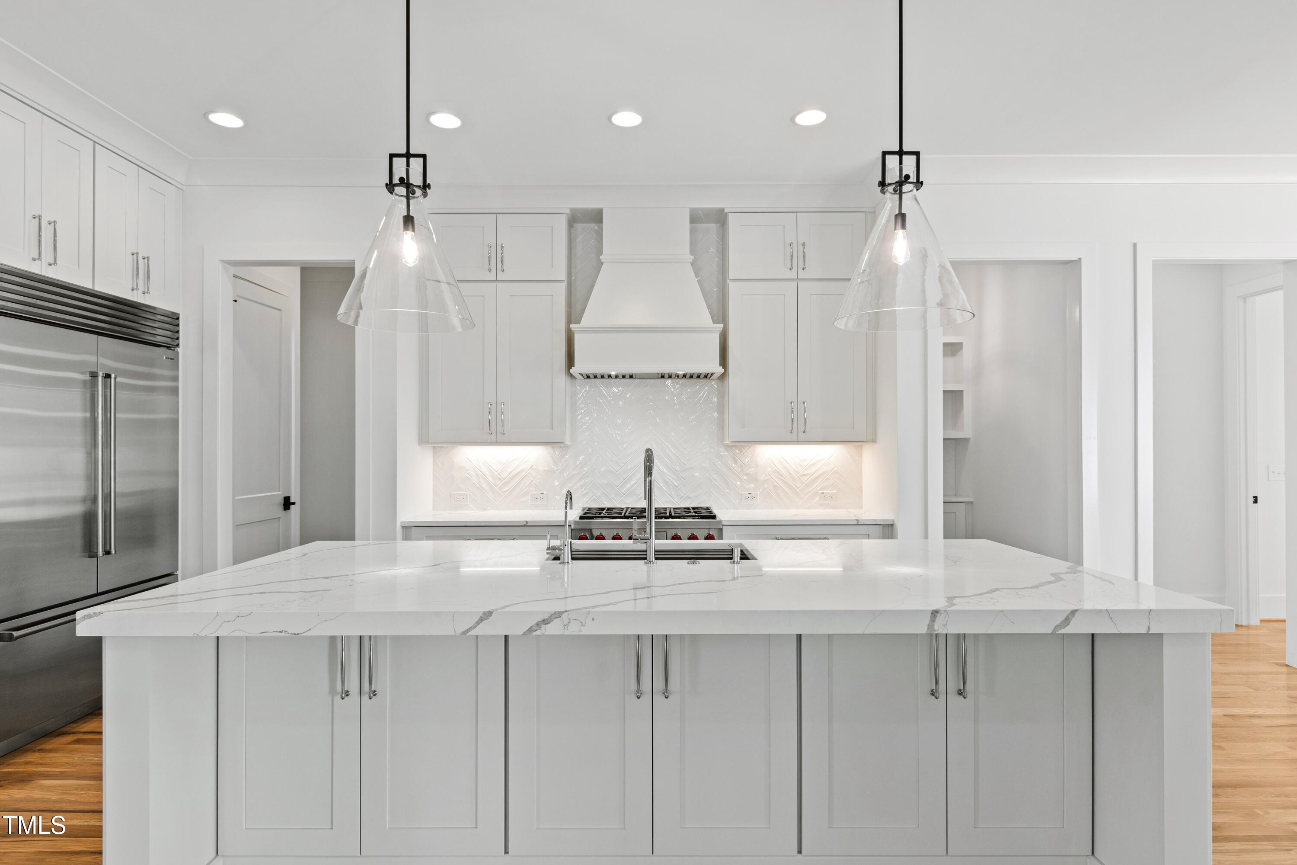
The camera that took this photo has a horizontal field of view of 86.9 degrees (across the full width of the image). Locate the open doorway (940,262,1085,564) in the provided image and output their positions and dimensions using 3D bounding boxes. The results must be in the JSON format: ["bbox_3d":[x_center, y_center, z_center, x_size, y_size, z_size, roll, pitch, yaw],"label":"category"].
[{"bbox_3d":[2.180,0.201,4.174,0.832,2.468,0.140,0,-1,0],"label":"open doorway"}]

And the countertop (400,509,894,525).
[{"bbox_3d":[-0.005,0.559,4.492,3.018,0.032,0.640,0,-1,0],"label":"countertop"}]

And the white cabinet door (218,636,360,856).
[{"bbox_3d":[-1.141,0.961,2.189,0.448,0.764,0.028,0,-1,0],"label":"white cabinet door"}]

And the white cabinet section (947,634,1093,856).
[{"bbox_3d":[1.187,0.968,2.390,0.470,0.780,0.400,0,-1,0],"label":"white cabinet section"}]

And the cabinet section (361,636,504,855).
[{"bbox_3d":[-0.685,0.961,2.191,0.454,0.765,0.028,0,-1,0],"label":"cabinet section"}]

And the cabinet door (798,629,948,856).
[{"bbox_3d":[0.719,0.963,2.196,0.463,0.765,0.028,0,-1,0],"label":"cabinet door"}]

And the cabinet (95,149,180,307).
[{"bbox_3d":[-3.099,-1.079,3.766,0.610,0.752,0.624,0,-1,0],"label":"cabinet"}]

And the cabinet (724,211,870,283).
[{"bbox_3d":[0.958,-1.189,4.552,0.906,0.450,0.335,0,-1,0],"label":"cabinet"}]

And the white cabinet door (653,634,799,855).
[{"bbox_3d":[0.247,0.962,2.194,0.462,0.765,0.028,0,-1,0],"label":"white cabinet door"}]

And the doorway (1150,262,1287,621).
[{"bbox_3d":[3.470,0.199,4.178,0.904,2.468,0.140,0,-1,0],"label":"doorway"}]

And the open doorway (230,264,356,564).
[{"bbox_3d":[-2.167,0.210,4.160,0.821,2.468,0.140,0,-1,0],"label":"open doorway"}]

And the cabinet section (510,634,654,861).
[{"bbox_3d":[-0.214,0.940,2.155,0.454,0.782,0.024,0,-1,0],"label":"cabinet section"}]

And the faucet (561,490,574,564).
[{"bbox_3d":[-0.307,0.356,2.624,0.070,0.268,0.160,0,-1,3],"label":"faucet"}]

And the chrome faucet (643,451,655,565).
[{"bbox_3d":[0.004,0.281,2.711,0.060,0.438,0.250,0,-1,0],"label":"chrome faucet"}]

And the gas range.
[{"bbox_3d":[-0.007,0.968,4.390,0.905,0.935,0.690,0,-1,0],"label":"gas range"}]

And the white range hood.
[{"bbox_3d":[-0.011,-0.919,4.585,0.969,1.092,0.500,0,-1,0],"label":"white range hood"}]

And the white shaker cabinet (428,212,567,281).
[{"bbox_3d":[-0.995,-1.212,4.667,0.908,0.448,0.340,0,-1,0],"label":"white shaker cabinet"}]

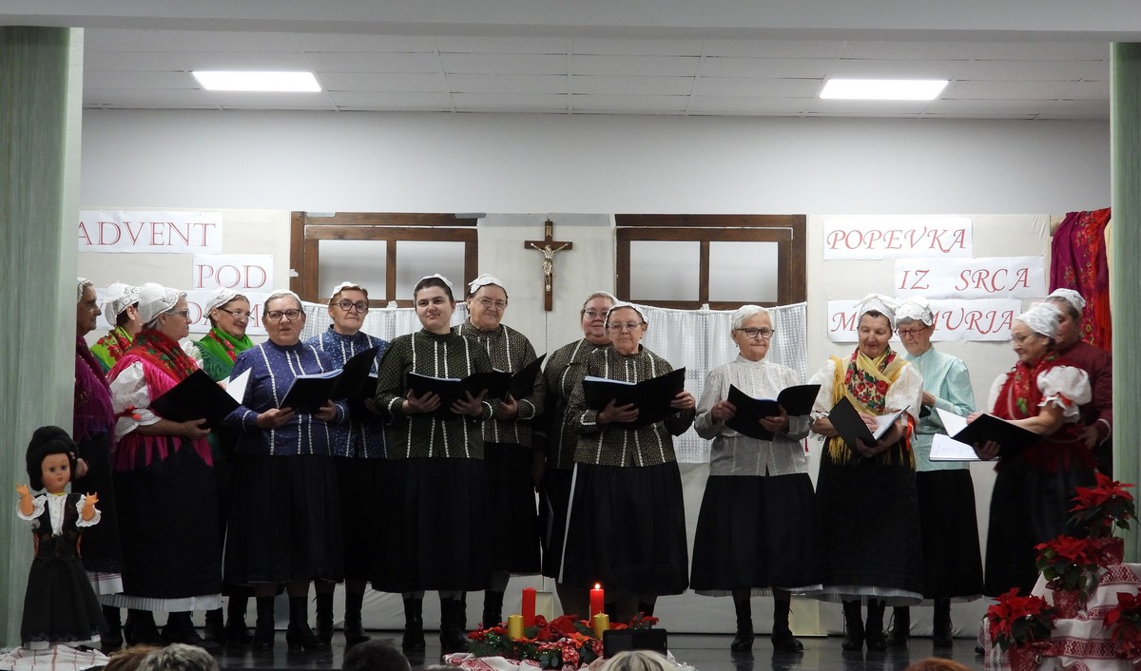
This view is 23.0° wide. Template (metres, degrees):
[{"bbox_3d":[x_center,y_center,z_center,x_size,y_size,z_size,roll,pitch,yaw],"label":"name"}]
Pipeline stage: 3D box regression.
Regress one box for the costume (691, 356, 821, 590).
[{"bbox_3d":[0.844,0.632,12.783,0.580,1.070,0.450,1,-3,-4],"label":"costume"}]

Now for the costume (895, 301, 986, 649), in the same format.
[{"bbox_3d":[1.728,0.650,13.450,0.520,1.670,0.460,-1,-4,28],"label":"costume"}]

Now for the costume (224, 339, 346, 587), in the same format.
[{"bbox_3d":[-1.259,0.564,12.390,0.540,1.092,0.440,1,-3,-13],"label":"costume"}]

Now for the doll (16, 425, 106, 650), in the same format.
[{"bbox_3d":[-2.044,0.808,11.226,0.360,0.897,0.300,1,-3,-10],"label":"doll"}]

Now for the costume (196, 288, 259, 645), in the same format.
[{"bbox_3d":[-1.569,0.594,12.790,0.500,1.621,0.420,3,-4,-38],"label":"costume"}]

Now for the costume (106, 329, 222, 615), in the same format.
[{"bbox_3d":[-1.819,0.609,12.539,0.480,1.283,0.500,-1,-4,26],"label":"costume"}]

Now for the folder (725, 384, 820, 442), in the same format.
[{"bbox_3d":[0.887,0.336,12.300,0.430,0.120,0.300,3,-34,-4],"label":"folder"}]

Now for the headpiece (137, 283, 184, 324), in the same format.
[{"bbox_3d":[-1.838,-0.143,12.582,0.210,0.188,0.180,-1,-4,21],"label":"headpiece"}]

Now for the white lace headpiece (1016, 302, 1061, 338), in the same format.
[{"bbox_3d":[2.114,-0.071,12.650,0.205,0.165,0.180,3,-4,-28],"label":"white lace headpiece"}]

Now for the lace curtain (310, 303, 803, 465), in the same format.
[{"bbox_3d":[-0.084,0.231,14.211,2.580,0.825,0.080,1,-3,0],"label":"lace curtain"}]

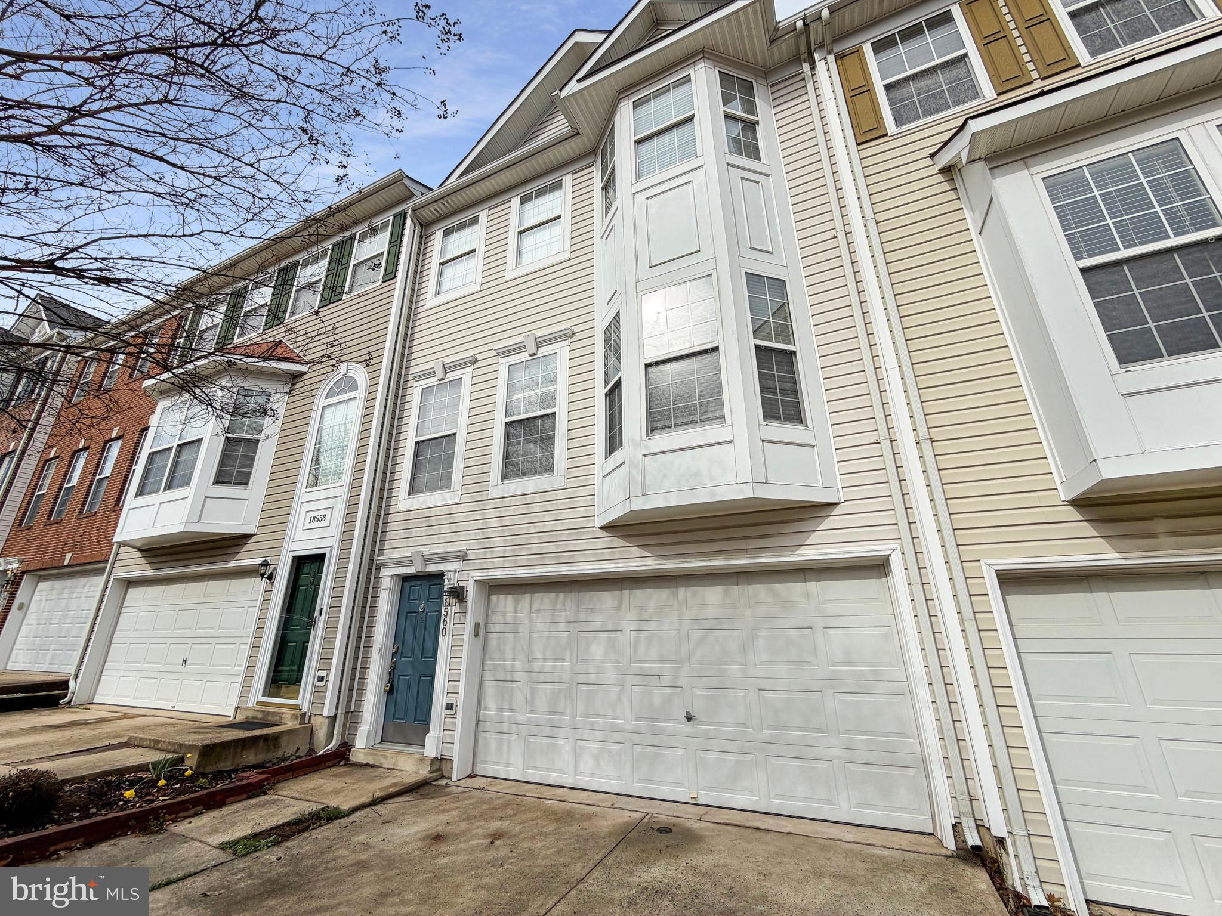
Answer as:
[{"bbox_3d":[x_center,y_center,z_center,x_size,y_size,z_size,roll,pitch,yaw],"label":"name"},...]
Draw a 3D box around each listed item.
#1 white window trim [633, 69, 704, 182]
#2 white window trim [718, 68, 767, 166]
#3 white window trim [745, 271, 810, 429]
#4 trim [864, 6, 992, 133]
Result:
[{"bbox_3d":[0.673,-4.205,6.244,0.860,1.540,0.100,-9,-22,23],"label":"white window trim"},{"bbox_3d":[1.617,-4.237,6.119,0.540,1.500,0.100,6,-21,-16],"label":"white window trim"},{"bbox_3d":[1.668,-1.114,4.992,0.530,1.760,0.100,6,-21,-16],"label":"white window trim"},{"bbox_3d":[3.397,-4.213,5.353,0.936,1.480,0.080,-9,-21,23],"label":"trim"}]

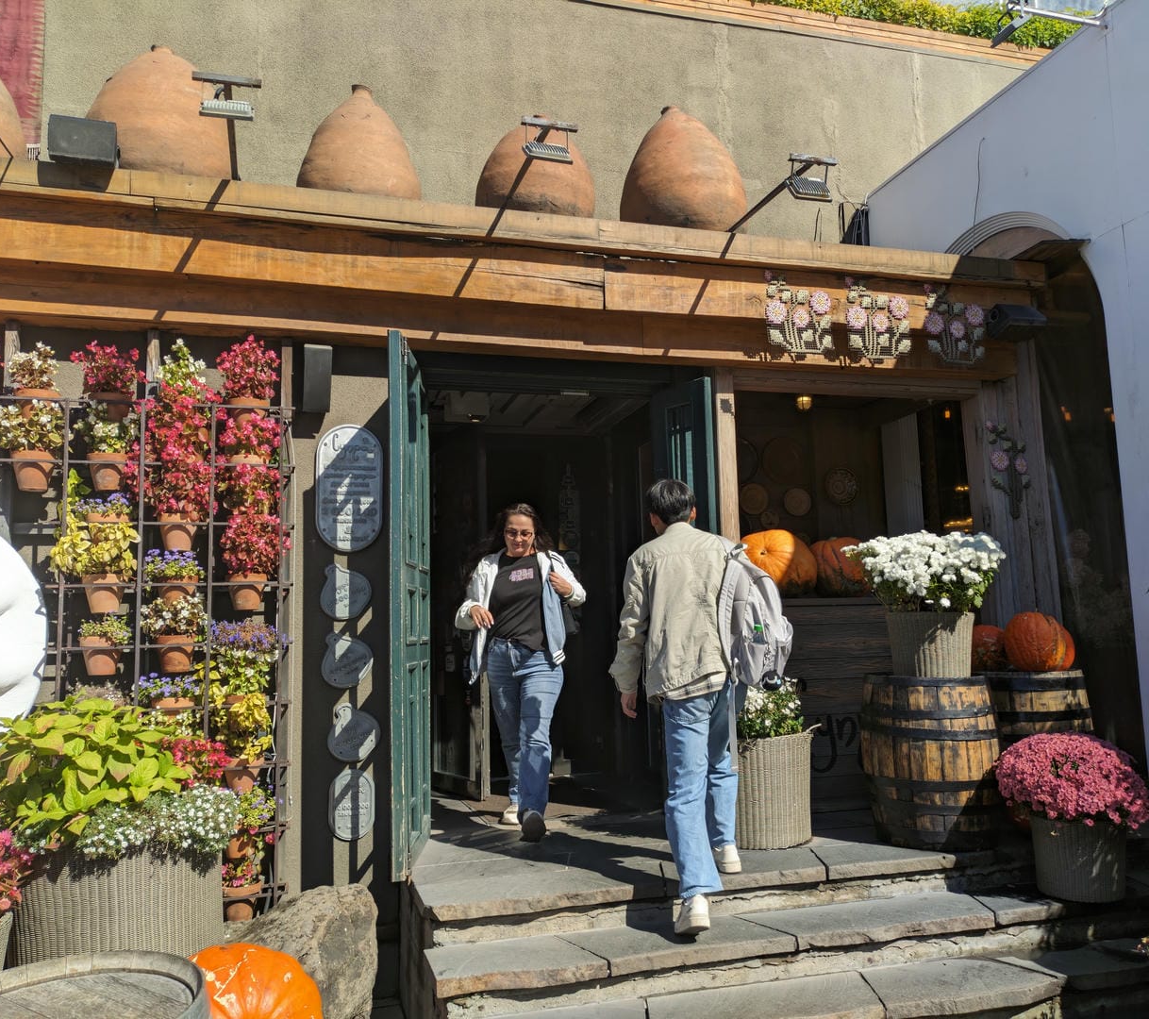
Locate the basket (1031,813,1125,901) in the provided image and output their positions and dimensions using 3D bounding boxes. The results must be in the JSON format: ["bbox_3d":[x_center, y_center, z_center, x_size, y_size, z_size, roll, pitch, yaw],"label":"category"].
[{"bbox_3d":[2.221,1.512,4.317,0.385,0.328,0.385,1,-7,-18],"label":"basket"}]

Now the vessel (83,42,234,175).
[{"bbox_3d":[-1.982,-1.866,4.700,0.630,0.800,0.630,1,-7,-17],"label":"vessel"}]

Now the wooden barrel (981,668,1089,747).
[{"bbox_3d":[2.410,1.221,5.139,0.650,0.780,0.650,1,-7,-17],"label":"wooden barrel"}]

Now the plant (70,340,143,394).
[{"bbox_3d":[-1.987,-0.603,4.162,0.306,0.225,0.270,1,-7,-17],"label":"plant"}]

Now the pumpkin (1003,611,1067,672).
[{"bbox_3d":[2.213,0.632,4.710,0.295,0.285,0.295,1,-7,-17],"label":"pumpkin"}]

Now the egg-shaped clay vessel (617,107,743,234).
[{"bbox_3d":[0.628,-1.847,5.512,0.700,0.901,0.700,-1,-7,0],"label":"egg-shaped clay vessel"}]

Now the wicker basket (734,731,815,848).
[{"bbox_3d":[0.911,1.387,4.940,0.511,0.521,0.511,1,-7,-18],"label":"wicker basket"}]

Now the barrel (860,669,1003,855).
[{"bbox_3d":[1.766,1.225,4.875,0.656,0.785,0.656,1,-7,-18],"label":"barrel"}]

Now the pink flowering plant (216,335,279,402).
[{"bbox_3d":[-1.581,-0.681,4.743,0.281,0.307,0.260,1,-7,-18],"label":"pink flowering plant"}]

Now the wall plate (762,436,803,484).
[{"bbox_3d":[1.457,-0.343,6.850,0.332,0.332,0.045,1,-7,-18],"label":"wall plate"}]

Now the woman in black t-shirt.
[{"bbox_3d":[-0.279,0.778,4.976,0.630,1.650,0.550,0,-7,-11],"label":"woman in black t-shirt"}]

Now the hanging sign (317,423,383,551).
[{"bbox_3d":[-1.142,-0.106,4.970,0.336,0.643,0.025,1,-7,-18],"label":"hanging sign"}]

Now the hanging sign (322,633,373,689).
[{"bbox_3d":[-1.128,0.752,4.865,0.247,0.271,0.025,1,-7,-18],"label":"hanging sign"}]

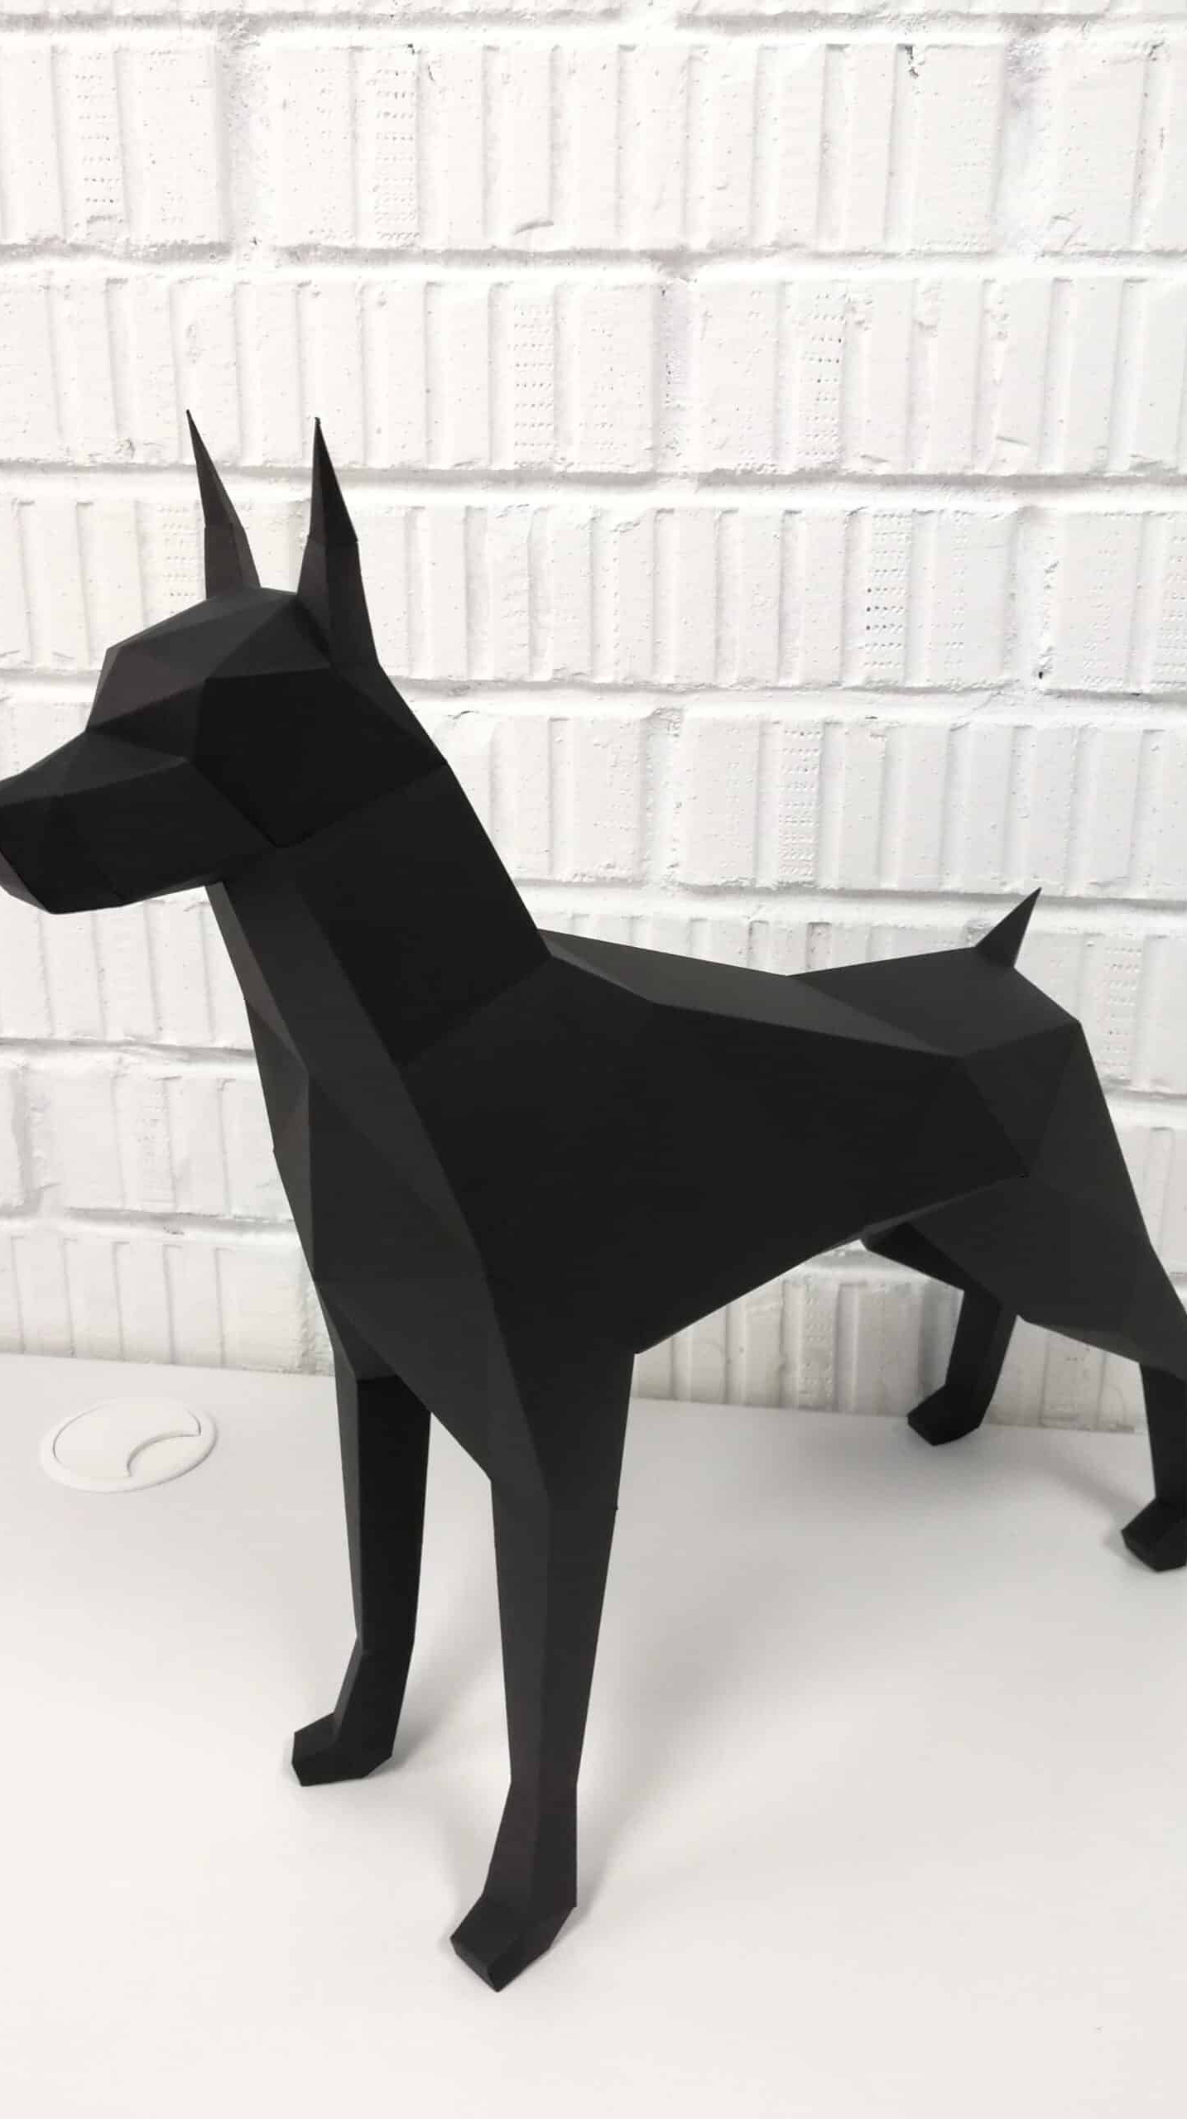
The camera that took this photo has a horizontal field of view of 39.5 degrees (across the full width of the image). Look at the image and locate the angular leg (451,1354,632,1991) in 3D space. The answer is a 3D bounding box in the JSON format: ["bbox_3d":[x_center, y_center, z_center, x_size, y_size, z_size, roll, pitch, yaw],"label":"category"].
[{"bbox_3d":[-0.016,0.152,0.415,0.047,0.167,0.026,-15,24,-40],"label":"angular leg"}]

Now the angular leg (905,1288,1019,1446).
[{"bbox_3d":[0.146,0.116,0.674,0.031,0.080,0.029,-12,22,-35],"label":"angular leg"}]

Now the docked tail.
[{"bbox_3d":[0.136,-0.042,0.544,0.033,0.027,0.018,-14,23,-37],"label":"docked tail"}]

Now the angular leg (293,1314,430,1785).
[{"bbox_3d":[-0.070,0.138,0.480,0.046,0.153,0.027,-12,22,-34],"label":"angular leg"}]

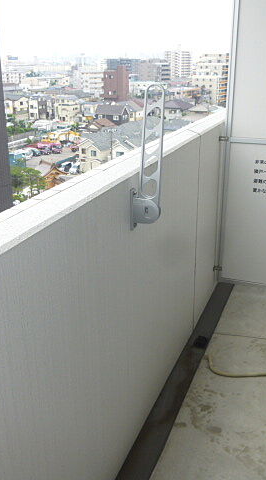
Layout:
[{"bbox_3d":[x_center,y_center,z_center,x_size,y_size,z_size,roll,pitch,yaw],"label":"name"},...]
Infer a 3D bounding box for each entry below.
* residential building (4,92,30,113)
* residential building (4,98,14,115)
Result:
[{"bbox_3d":[-56.364,-65.461,221.310,9.618,8.954,8.656,4,22,14],"label":"residential building"},{"bbox_3d":[-59.310,-60.151,209.578,6.748,7.692,6.748,4,22,14],"label":"residential building"}]

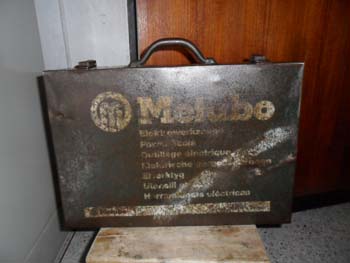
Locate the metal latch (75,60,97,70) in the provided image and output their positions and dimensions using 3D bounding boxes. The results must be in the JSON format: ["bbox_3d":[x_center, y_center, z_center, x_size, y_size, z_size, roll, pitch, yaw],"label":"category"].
[{"bbox_3d":[-0.152,-0.113,0.467,0.025,0.015,0.033,-2,14,1],"label":"metal latch"}]

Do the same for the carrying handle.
[{"bbox_3d":[-0.004,-0.131,0.462,0.144,0.043,0.022,-2,14,1],"label":"carrying handle"}]

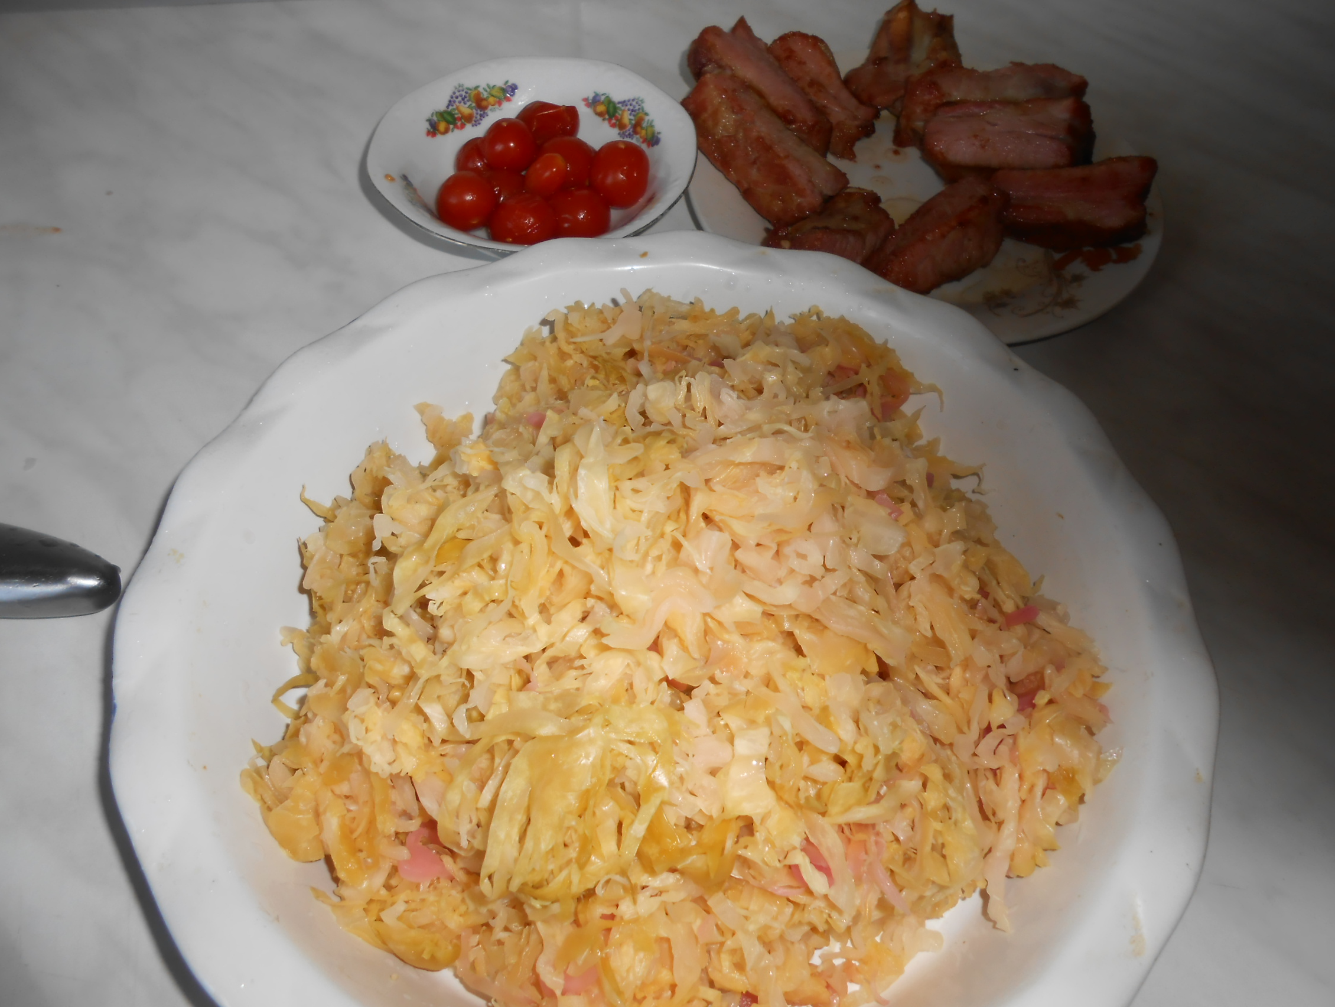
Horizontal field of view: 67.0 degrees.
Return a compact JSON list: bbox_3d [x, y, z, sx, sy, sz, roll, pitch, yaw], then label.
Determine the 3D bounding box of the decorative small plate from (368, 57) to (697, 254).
[{"bbox_3d":[-0.063,-0.161,0.503,0.160,0.041,0.160,0,54,0],"label":"decorative small plate"}]

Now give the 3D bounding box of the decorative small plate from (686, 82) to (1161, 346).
[{"bbox_3d":[0.126,-0.155,0.512,0.233,0.023,0.233,0,54,0],"label":"decorative small plate"}]

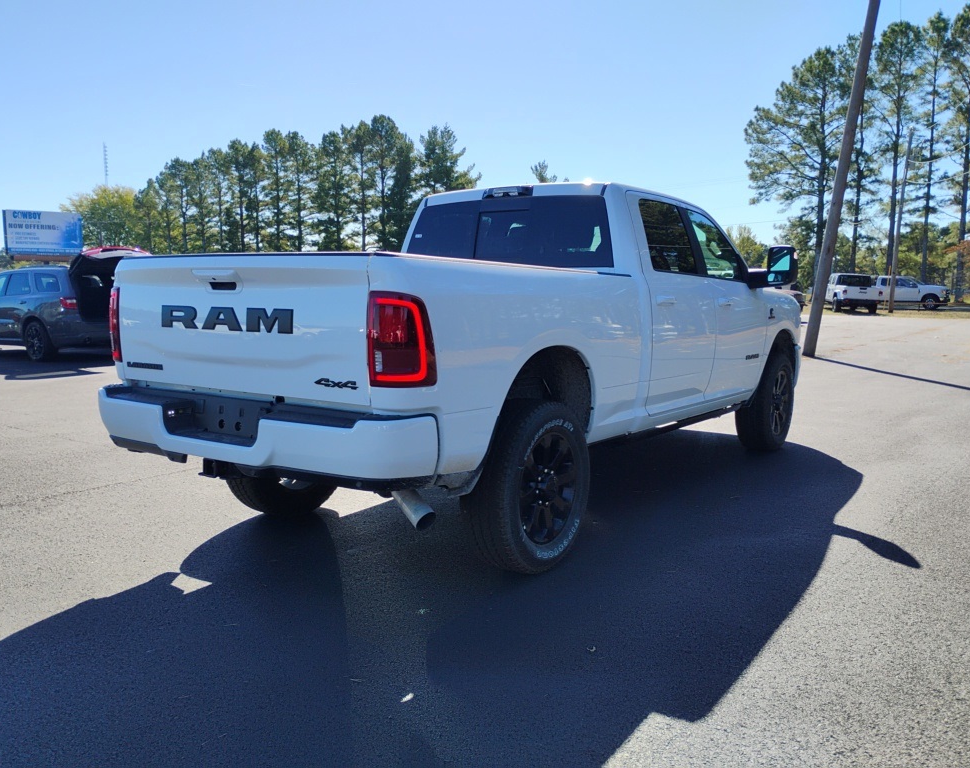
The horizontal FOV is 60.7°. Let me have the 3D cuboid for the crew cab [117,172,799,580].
[{"bbox_3d":[0.529,-0.317,5.868,2.330,2.020,6.070,5,8,35],"label":"crew cab"}]

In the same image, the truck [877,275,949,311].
[{"bbox_3d":[23.850,-5.310,48.400,5.880,1.960,2.100,4,8,32],"label":"truck"}]

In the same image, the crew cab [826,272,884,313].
[{"bbox_3d":[17.857,-4.473,40.909,1.950,1.860,5.500,2,7,8],"label":"crew cab"}]

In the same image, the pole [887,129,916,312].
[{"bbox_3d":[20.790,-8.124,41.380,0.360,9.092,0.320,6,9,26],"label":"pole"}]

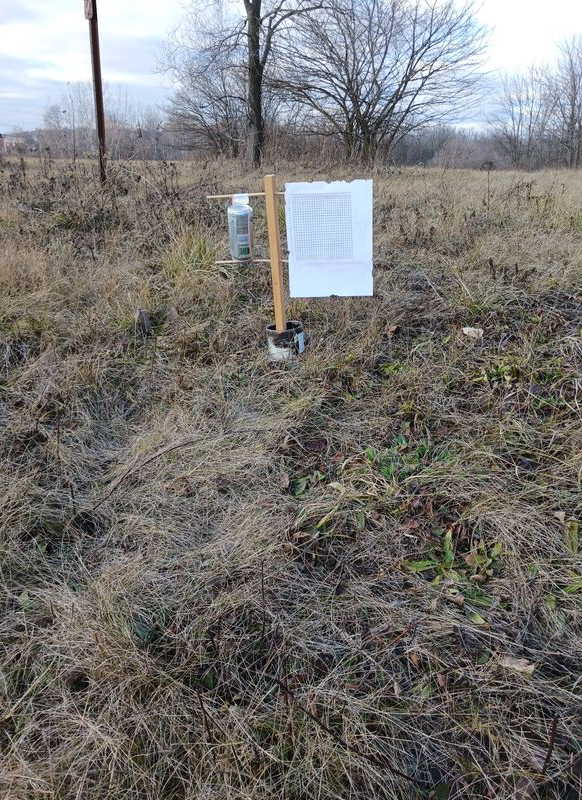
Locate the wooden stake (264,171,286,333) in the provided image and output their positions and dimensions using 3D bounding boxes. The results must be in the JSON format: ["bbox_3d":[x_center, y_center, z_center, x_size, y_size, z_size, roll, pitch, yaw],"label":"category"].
[{"bbox_3d":[-0.038,-0.353,1.617,0.021,0.440,0.021,3,21,17],"label":"wooden stake"}]

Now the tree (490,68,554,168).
[{"bbox_3d":[14.776,-17.540,38.936,3.994,5.804,3.994,0,22,0],"label":"tree"}]

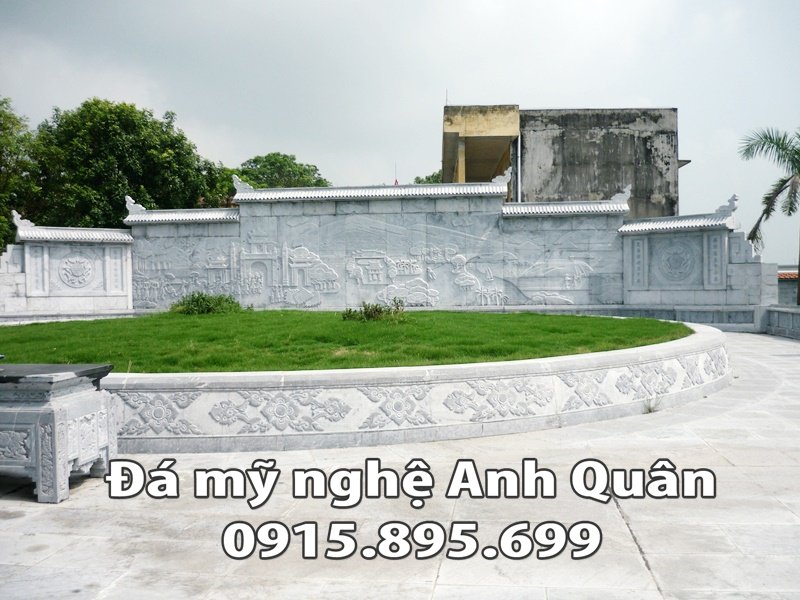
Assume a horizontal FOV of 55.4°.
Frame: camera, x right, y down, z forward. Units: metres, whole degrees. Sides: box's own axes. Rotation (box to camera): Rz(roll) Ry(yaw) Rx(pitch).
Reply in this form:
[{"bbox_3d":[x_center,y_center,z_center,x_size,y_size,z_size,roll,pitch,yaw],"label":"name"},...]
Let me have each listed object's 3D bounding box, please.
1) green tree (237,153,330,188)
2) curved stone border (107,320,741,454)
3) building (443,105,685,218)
[{"bbox_3d":[-6.393,-3.867,41.897,6.200,8.430,6.200,-1,2,0],"label":"green tree"},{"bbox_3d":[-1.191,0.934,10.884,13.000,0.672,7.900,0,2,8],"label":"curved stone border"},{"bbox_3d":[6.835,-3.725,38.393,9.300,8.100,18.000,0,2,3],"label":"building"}]

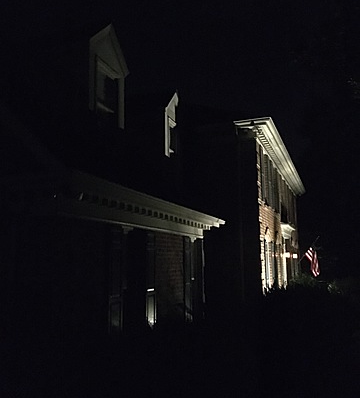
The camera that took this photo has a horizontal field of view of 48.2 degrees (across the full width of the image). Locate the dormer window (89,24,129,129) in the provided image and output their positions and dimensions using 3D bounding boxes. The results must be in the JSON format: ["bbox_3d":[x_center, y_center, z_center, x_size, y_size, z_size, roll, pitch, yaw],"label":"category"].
[{"bbox_3d":[-1.443,-2.045,6.678,0.750,1.706,1.232,-4,-9,21],"label":"dormer window"}]

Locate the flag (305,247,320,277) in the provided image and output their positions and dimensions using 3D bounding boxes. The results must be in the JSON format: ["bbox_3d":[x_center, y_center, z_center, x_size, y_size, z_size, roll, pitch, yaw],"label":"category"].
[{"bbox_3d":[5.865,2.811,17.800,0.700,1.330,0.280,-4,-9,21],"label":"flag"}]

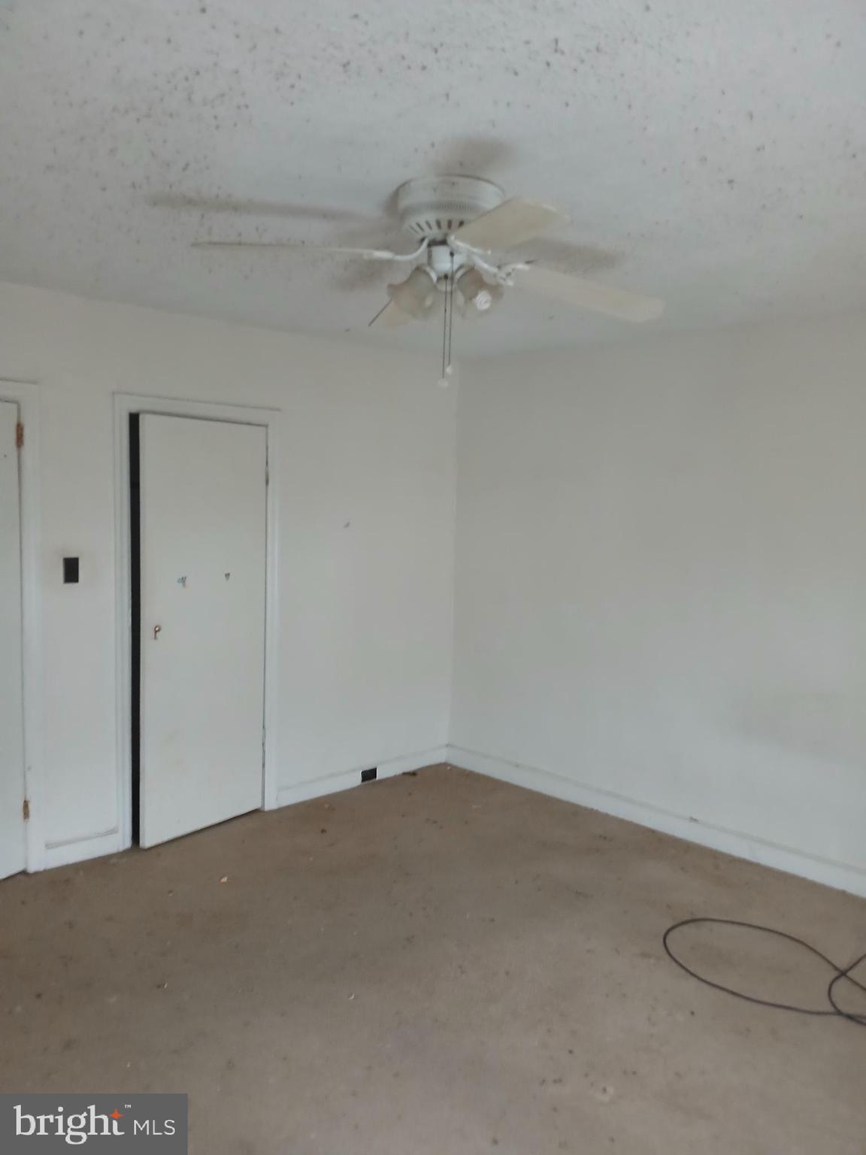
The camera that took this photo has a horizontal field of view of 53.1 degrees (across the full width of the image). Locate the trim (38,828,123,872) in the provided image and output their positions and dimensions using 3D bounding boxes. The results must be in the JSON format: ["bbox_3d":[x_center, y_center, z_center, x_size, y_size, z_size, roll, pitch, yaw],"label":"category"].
[{"bbox_3d":[-1.552,1.196,3.820,0.353,0.107,0.020,-3,7,-44],"label":"trim"}]

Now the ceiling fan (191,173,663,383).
[{"bbox_3d":[0.038,-0.801,2.380,1.310,0.483,1.310,0,5,-18],"label":"ceiling fan"}]

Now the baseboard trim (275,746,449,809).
[{"bbox_3d":[-0.366,1.124,4.966,1.264,0.107,0.020,-3,7,-44],"label":"baseboard trim"}]

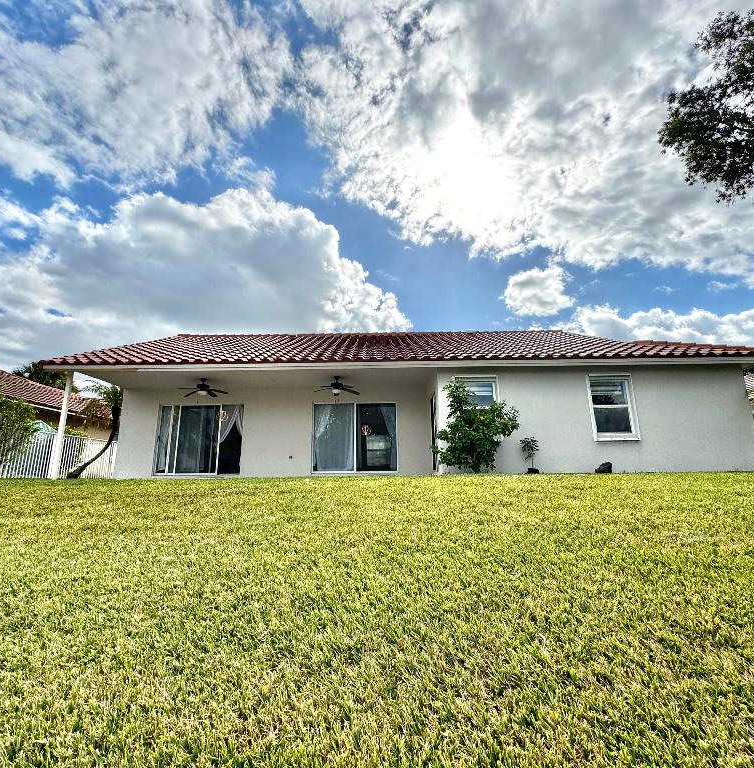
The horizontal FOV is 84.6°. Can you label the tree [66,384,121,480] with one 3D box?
[{"bbox_3d":[-8.948,1.432,13.305,1.930,3.220,2.000,-1,-11,0],"label":"tree"}]

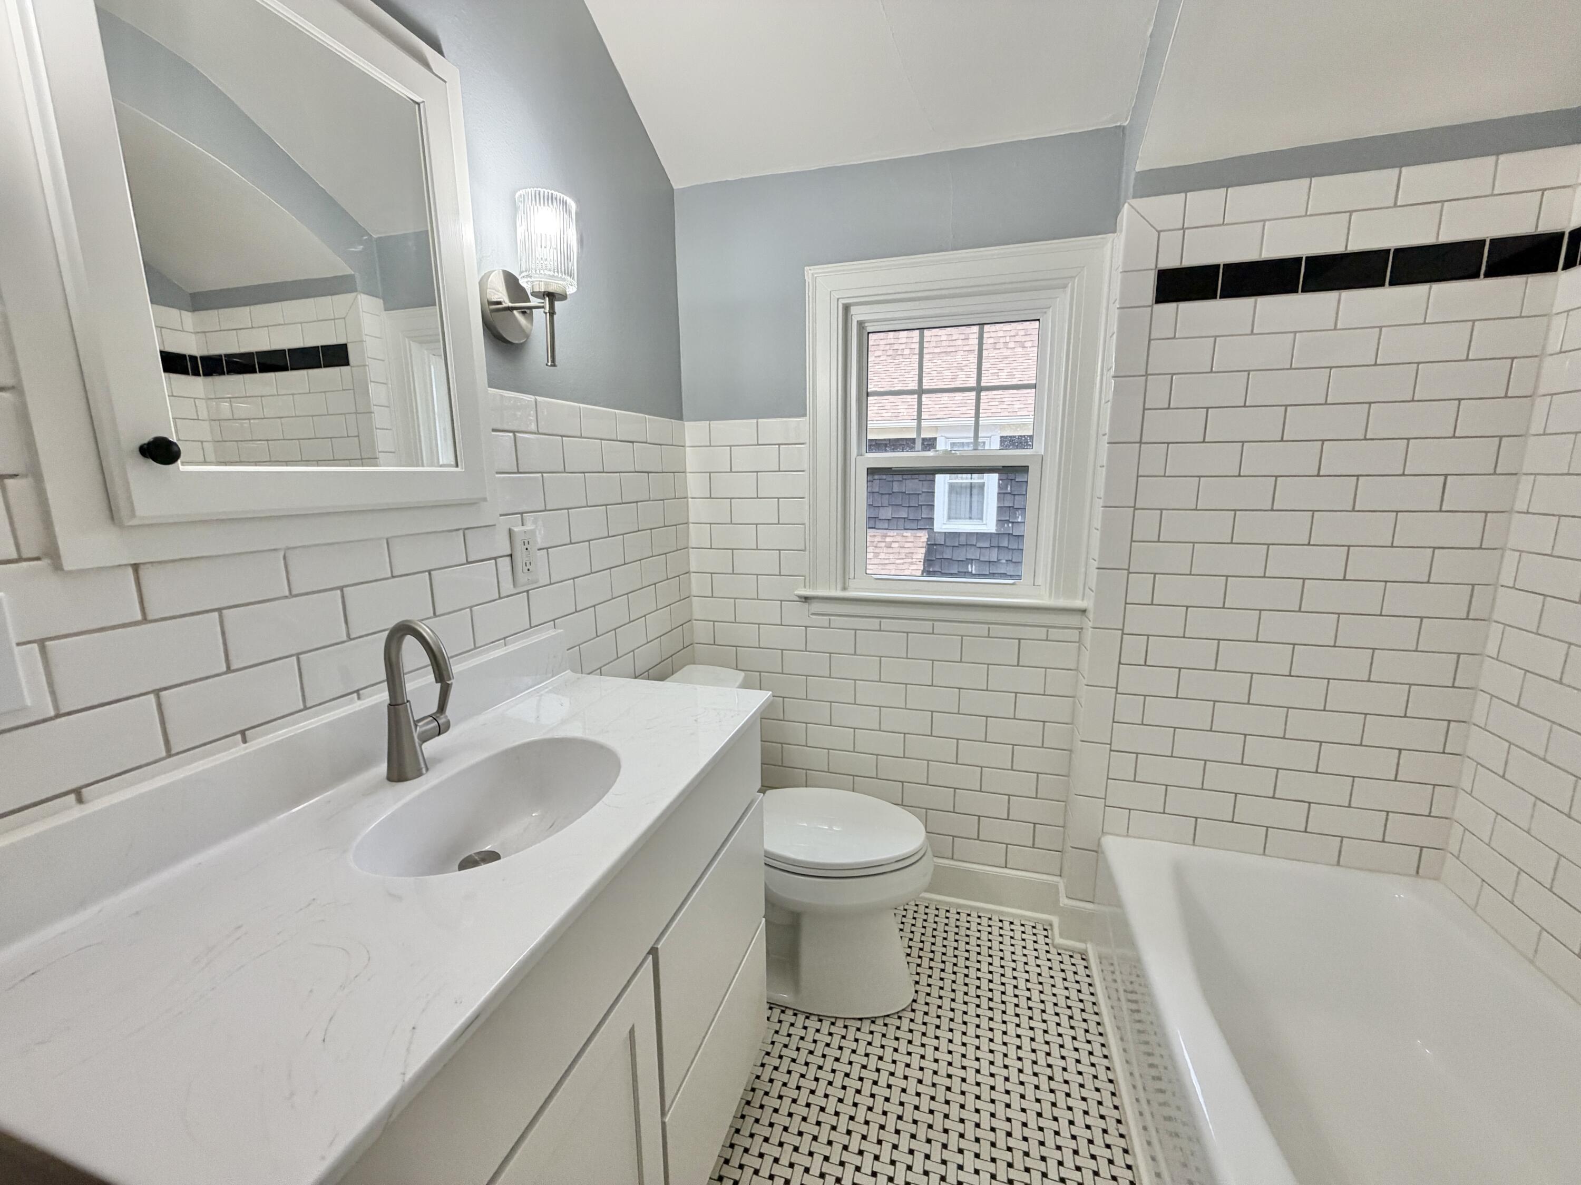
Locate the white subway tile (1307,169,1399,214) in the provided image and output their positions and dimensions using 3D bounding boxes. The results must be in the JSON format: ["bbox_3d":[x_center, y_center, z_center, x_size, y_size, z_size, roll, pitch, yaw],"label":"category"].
[{"bbox_3d":[1.189,-0.845,1.353,0.153,0.069,0.009,2,11,16],"label":"white subway tile"}]

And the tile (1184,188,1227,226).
[{"bbox_3d":[0.923,-0.854,1.424,0.076,0.071,0.008,2,11,17],"label":"tile"}]

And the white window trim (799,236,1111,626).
[{"bbox_3d":[0.406,-0.401,1.764,0.798,0.984,0.070,3,11,17],"label":"white window trim"}]

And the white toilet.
[{"bbox_3d":[-0.019,0.652,1.691,0.779,0.752,0.460,2,11,16],"label":"white toilet"}]

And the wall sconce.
[{"bbox_3d":[-0.467,-0.566,1.182,0.155,0.280,0.125,2,11,16],"label":"wall sconce"}]

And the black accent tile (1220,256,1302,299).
[{"bbox_3d":[1.040,-0.695,1.418,0.152,0.075,0.008,2,11,17],"label":"black accent tile"}]

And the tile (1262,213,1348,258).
[{"bbox_3d":[1.117,-0.772,1.388,0.153,0.073,0.009,2,11,16],"label":"tile"}]

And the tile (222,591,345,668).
[{"bbox_3d":[-0.664,0.046,0.845,0.009,0.074,0.153,2,11,16],"label":"tile"}]

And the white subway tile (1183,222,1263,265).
[{"bbox_3d":[0.966,-0.779,1.431,0.153,0.074,0.009,2,11,16],"label":"white subway tile"}]

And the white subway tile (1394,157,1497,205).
[{"bbox_3d":[1.341,-0.840,1.310,0.155,0.068,0.009,2,11,16],"label":"white subway tile"}]

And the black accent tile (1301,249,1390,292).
[{"bbox_3d":[1.189,-0.688,1.373,0.152,0.075,0.008,2,11,17],"label":"black accent tile"}]

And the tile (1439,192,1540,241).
[{"bbox_3d":[1.411,-0.756,1.291,0.152,0.075,0.008,2,11,17],"label":"tile"}]

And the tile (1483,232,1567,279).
[{"bbox_3d":[1.474,-0.676,1.286,0.123,0.075,0.008,2,11,17],"label":"tile"}]

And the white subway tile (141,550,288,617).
[{"bbox_3d":[-0.685,-0.017,0.764,0.009,0.067,0.152,2,11,16],"label":"white subway tile"}]

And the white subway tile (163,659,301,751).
[{"bbox_3d":[-0.684,0.134,0.789,0.009,0.074,0.152,2,11,16],"label":"white subway tile"}]

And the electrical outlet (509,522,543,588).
[{"bbox_3d":[-0.530,-0.071,1.274,0.009,0.118,0.077,2,11,16],"label":"electrical outlet"}]

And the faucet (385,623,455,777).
[{"bbox_3d":[-0.508,0.150,0.914,0.157,0.238,0.095,5,12,27],"label":"faucet"}]

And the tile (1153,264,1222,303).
[{"bbox_3d":[0.905,-0.701,1.459,0.125,0.075,0.008,2,11,17],"label":"tile"}]

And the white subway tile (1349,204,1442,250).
[{"bbox_3d":[1.263,-0.762,1.336,0.152,0.075,0.008,2,11,17],"label":"white subway tile"}]

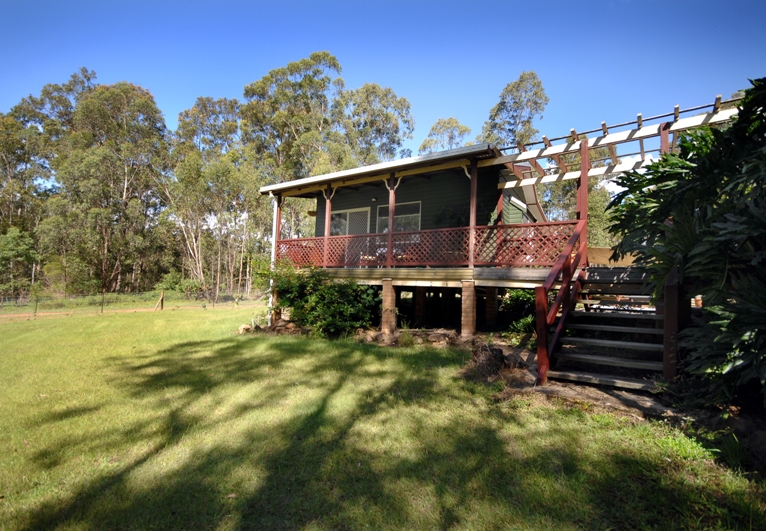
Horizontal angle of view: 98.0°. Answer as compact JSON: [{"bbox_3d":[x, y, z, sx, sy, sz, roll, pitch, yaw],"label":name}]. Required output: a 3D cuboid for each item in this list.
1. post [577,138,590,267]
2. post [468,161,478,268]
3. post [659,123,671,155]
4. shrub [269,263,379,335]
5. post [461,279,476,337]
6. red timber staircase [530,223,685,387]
[{"bbox_3d":[3.677,-1.148,6.078,0.110,2.402,0.110,0,-5,32],"label":"post"},{"bbox_3d":[1.936,-1.114,7.170,0.105,2.364,0.105,0,-5,32],"label":"post"},{"bbox_3d":[4.649,-1.164,5.468,0.110,2.423,0.110,0,-5,32],"label":"post"},{"bbox_3d":[-1.375,0.851,8.768,2.500,1.700,1.400,0,-5,32],"label":"shrub"},{"bbox_3d":[1.834,0.907,7.057,0.230,1.178,0.230,0,-5,32],"label":"post"},{"bbox_3d":[3.187,0.281,4.678,1.220,2.430,2.850,-1,-6,37],"label":"red timber staircase"}]

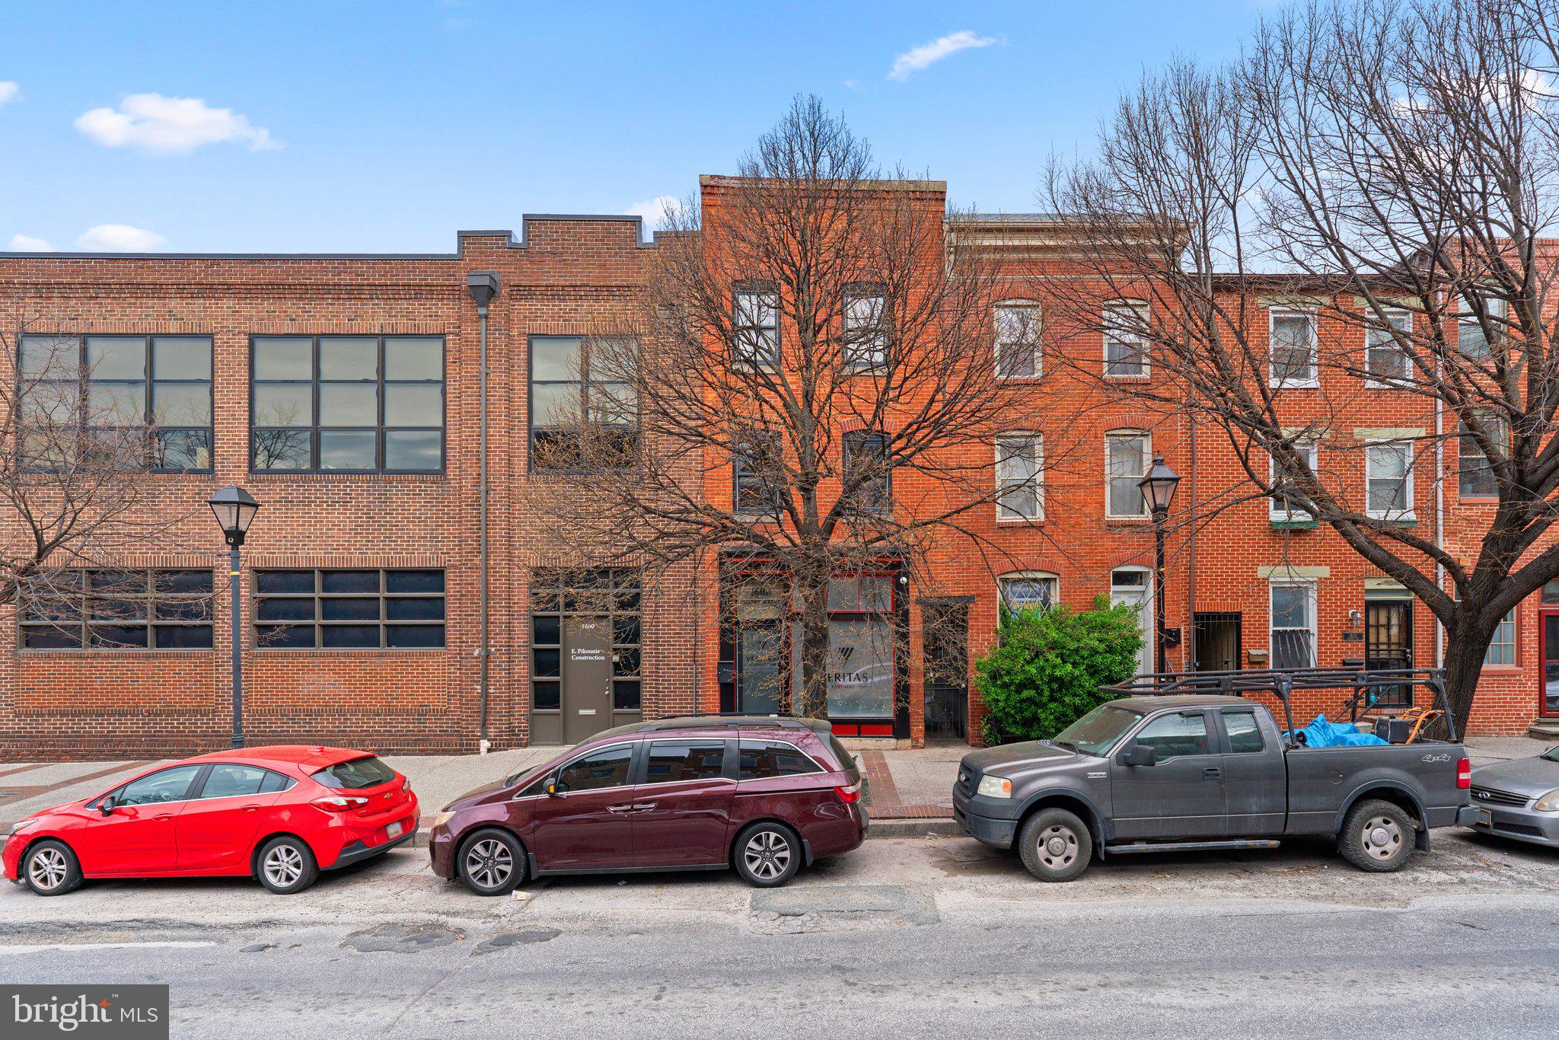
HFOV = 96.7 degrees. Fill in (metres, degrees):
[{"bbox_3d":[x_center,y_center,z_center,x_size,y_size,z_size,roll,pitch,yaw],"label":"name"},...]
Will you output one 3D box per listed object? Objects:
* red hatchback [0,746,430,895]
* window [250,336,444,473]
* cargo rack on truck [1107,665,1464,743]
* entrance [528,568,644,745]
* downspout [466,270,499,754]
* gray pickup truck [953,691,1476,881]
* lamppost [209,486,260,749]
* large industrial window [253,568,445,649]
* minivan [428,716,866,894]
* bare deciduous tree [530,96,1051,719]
[{"bbox_3d":[-7.030,3.660,8.830,4.450,1.480,1.820,-1,-3,0],"label":"red hatchback"},{"bbox_3d":[-7.900,-2.110,12.650,3.490,2.510,0.150,0,0,0],"label":"window"},{"bbox_3d":[6.080,2.280,8.850,3.500,0.800,1.650,-1,-3,0],"label":"cargo rack on truck"},{"bbox_3d":[-3.540,2.490,12.650,2.110,3.220,0.200,0,0,0],"label":"entrance"},{"bbox_3d":[-5.350,-0.150,12.500,0.520,8.660,0.280,0,0,0],"label":"downspout"},{"bbox_3d":[5.120,3.190,8.850,5.840,1.900,2.030,-1,-3,0],"label":"gray pickup truck"},{"bbox_3d":[-8.060,1.820,10.300,0.480,4.660,0.480,0,0,0],"label":"lamppost"},{"bbox_3d":[-7.850,1.620,12.650,3.490,1.490,0.150,0,0,0],"label":"large industrial window"},{"bbox_3d":[-1.530,3.250,8.520,5.150,1.740,2.020,-1,-3,0],"label":"minivan"},{"bbox_3d":[0.200,-1.150,9.800,7.100,10.200,6.000,0,0,0],"label":"bare deciduous tree"}]

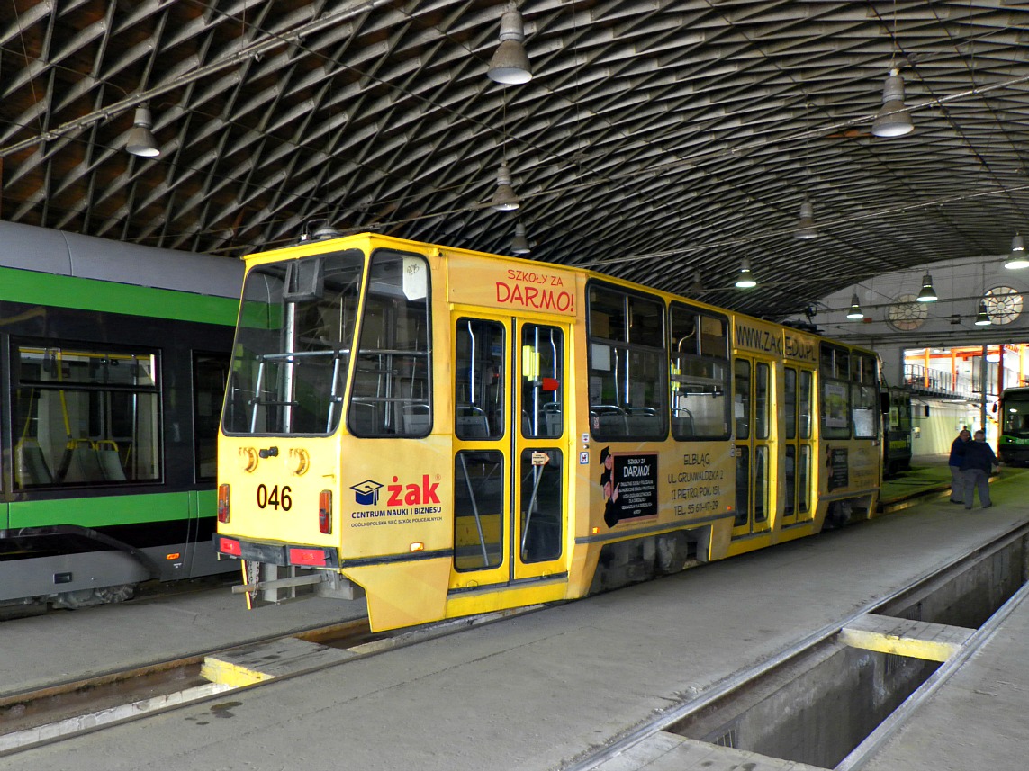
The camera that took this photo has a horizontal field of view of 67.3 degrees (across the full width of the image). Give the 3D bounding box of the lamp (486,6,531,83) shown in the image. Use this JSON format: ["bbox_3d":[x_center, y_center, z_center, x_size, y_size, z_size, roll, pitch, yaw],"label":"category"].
[{"bbox_3d":[-0.049,-3.941,8.884,0.510,0.790,0.510,1,-3,0],"label":"lamp"}]

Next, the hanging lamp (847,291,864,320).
[{"bbox_3d":[12.095,-2.850,27.398,0.510,0.790,0.510,1,-3,0],"label":"hanging lamp"}]

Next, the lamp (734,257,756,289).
[{"bbox_3d":[6.536,-3.247,21.785,0.510,0.790,0.510,1,-3,0],"label":"lamp"}]

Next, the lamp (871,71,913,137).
[{"bbox_3d":[4.911,-3.687,10.043,0.510,0.790,0.510,1,-3,0],"label":"lamp"}]

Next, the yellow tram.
[{"bbox_3d":[2.531,0.703,10.870,2.400,3.360,13.500,-1,-4,41],"label":"yellow tram"}]

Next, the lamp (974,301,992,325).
[{"bbox_3d":[17.309,-2.690,28.582,0.510,0.790,0.510,1,-3,0],"label":"lamp"}]

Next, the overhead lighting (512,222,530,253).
[{"bbox_3d":[0.140,-3.664,18.981,0.510,0.790,0.510,1,-3,0],"label":"overhead lighting"}]

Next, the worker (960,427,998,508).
[{"bbox_3d":[10.859,1.961,18.100,0.780,1.800,0.480,2,-3,-9],"label":"worker"}]

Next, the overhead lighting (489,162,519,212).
[{"bbox_3d":[-0.147,-3.630,13.943,0.510,0.790,0.510,1,-3,0],"label":"overhead lighting"}]

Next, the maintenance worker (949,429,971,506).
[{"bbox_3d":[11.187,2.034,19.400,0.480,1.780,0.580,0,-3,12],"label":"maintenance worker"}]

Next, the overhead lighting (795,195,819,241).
[{"bbox_3d":[6.072,-3.501,16.087,0.510,0.790,0.510,1,-3,0],"label":"overhead lighting"}]

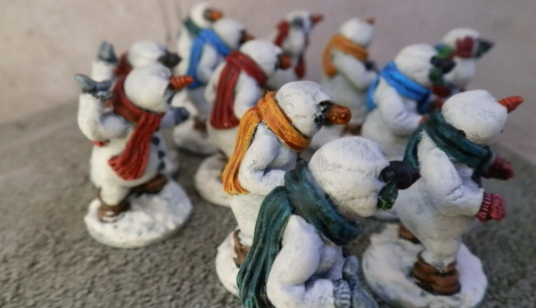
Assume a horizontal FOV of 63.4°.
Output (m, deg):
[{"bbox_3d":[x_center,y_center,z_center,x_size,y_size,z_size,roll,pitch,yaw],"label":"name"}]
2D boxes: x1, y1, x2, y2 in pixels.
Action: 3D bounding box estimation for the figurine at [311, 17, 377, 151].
[{"bbox_3d":[0.029,-0.029,0.166,0.030,0.045,0.028,-13,29,-27],"label":"figurine"}]

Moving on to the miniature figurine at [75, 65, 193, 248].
[{"bbox_3d":[-0.034,-0.002,0.110,0.032,0.043,0.029,6,26,11],"label":"miniature figurine"}]

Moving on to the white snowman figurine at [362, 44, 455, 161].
[{"bbox_3d":[0.034,-0.008,0.122,0.030,0.045,0.028,2,25,2],"label":"white snowman figurine"}]

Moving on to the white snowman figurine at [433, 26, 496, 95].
[{"bbox_3d":[0.061,-0.023,0.156,0.030,0.044,0.028,3,25,4],"label":"white snowman figurine"}]

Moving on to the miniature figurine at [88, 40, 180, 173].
[{"bbox_3d":[-0.040,-0.012,0.130,0.032,0.043,0.029,3,25,5],"label":"miniature figurine"}]

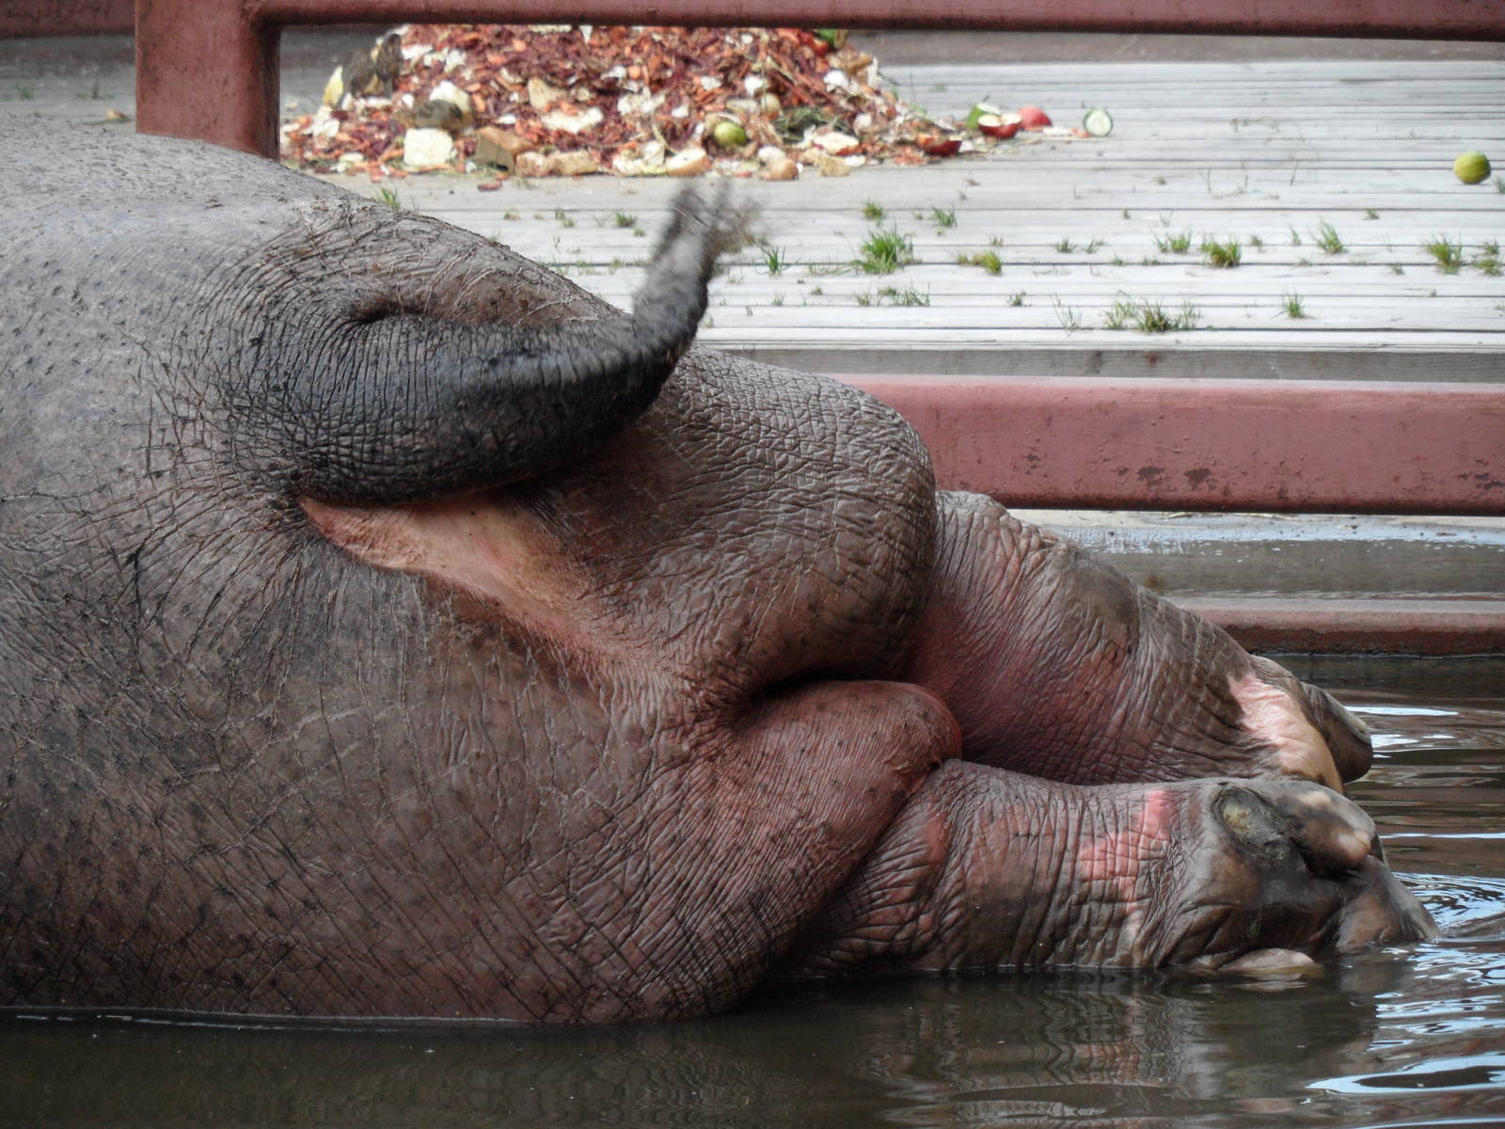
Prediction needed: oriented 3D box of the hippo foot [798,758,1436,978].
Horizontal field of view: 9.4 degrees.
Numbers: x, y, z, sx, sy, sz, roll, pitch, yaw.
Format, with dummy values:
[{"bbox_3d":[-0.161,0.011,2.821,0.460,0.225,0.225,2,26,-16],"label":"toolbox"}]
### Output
[{"bbox_3d":[0.390,0.344,10.000,0.700,0.235,0.270,0,7,-8],"label":"hippo foot"}]

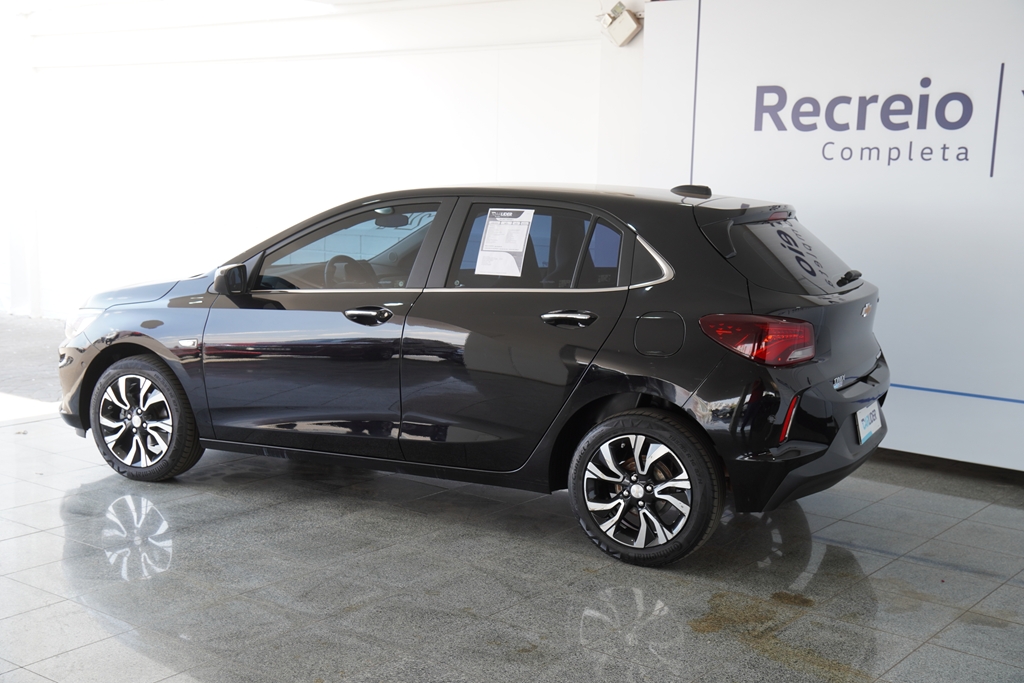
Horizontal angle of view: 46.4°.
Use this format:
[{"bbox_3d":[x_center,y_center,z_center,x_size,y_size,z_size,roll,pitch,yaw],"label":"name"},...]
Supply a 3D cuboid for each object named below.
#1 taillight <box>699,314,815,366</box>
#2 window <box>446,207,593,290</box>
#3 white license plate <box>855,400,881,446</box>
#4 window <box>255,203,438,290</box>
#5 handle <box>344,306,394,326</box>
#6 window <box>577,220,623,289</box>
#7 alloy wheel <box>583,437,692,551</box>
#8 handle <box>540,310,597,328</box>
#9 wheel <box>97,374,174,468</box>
[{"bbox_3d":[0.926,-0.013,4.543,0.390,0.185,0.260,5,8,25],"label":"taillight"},{"bbox_3d":[0.030,-0.385,4.926,0.597,0.391,0.035,5,-16,25],"label":"window"},{"bbox_3d":[1.519,0.338,5.076,0.012,0.135,0.410,-9,1,26],"label":"white license plate"},{"bbox_3d":[-0.733,-0.418,5.282,0.848,0.456,0.035,5,-16,25],"label":"window"},{"bbox_3d":[-0.613,-0.109,5.119,0.235,0.078,0.055,5,8,25],"label":"handle"},{"bbox_3d":[0.365,-0.351,4.766,0.180,0.305,0.035,5,-16,25],"label":"window"},{"bbox_3d":[0.527,0.580,4.749,0.440,0.440,0.180,5,8,25],"label":"alloy wheel"},{"bbox_3d":[0.229,-0.087,4.715,0.235,0.073,0.055,5,8,25],"label":"handle"},{"bbox_3d":[-1.773,0.376,5.837,0.440,0.440,0.180,5,8,24],"label":"wheel"}]

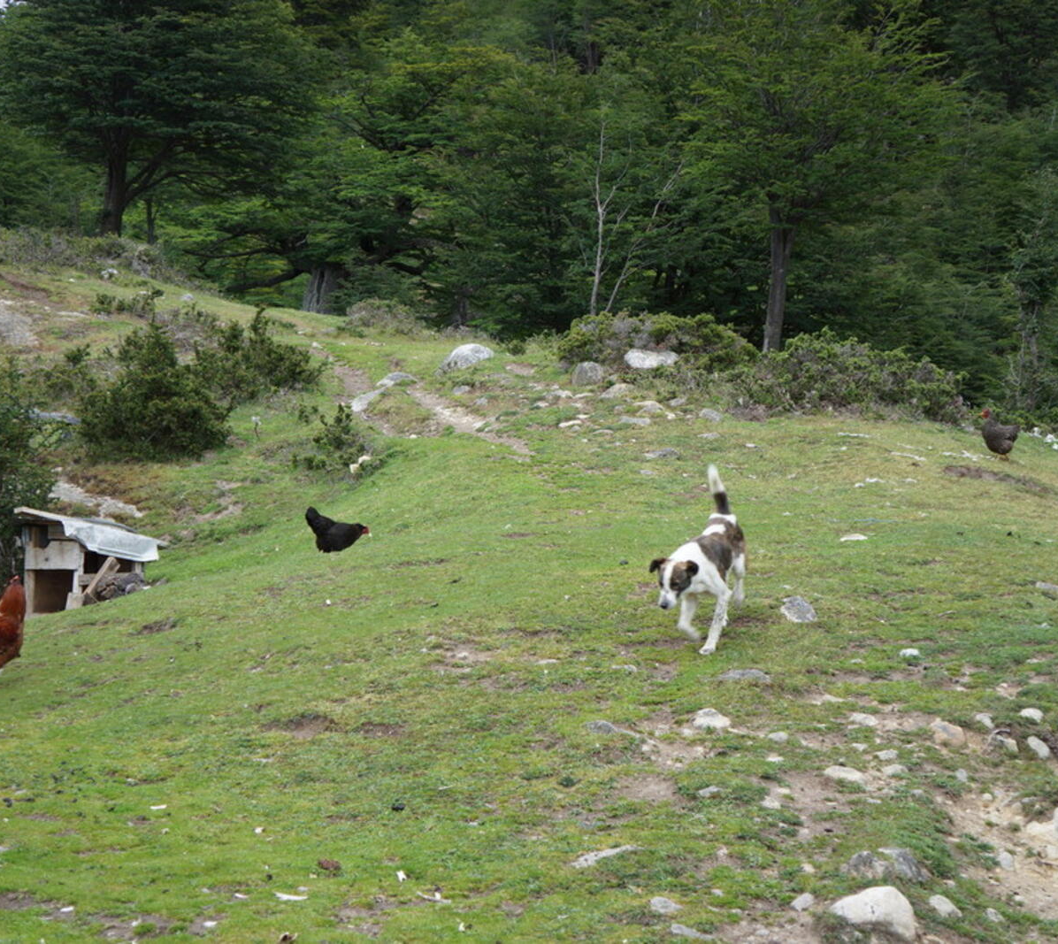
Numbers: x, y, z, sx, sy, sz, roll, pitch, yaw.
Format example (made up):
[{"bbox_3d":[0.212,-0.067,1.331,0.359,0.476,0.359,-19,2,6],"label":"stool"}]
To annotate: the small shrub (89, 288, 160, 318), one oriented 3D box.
[{"bbox_3d":[-5.802,-2.437,34.000,0.974,0.409,0.800,0,2,0],"label":"small shrub"}]

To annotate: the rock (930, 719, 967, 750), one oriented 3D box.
[{"bbox_3d":[1.443,0.899,8.100,0.125,0.085,0.100,1,4,10],"label":"rock"}]

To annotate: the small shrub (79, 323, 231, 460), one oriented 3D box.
[{"bbox_3d":[-3.332,-0.713,21.000,1.318,1.159,1.250,0,2,0],"label":"small shrub"}]

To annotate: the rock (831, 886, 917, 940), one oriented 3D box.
[{"bbox_3d":[0.876,1.123,6.000,0.220,0.115,0.180,1,4,8],"label":"rock"}]

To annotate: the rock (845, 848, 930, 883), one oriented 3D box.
[{"bbox_3d":[1.139,1.249,7.500,0.263,0.107,0.200,0,2,0],"label":"rock"}]

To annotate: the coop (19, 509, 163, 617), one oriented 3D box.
[{"bbox_3d":[-2.690,0.543,14.400,0.560,0.640,0.780,2,4,27],"label":"coop"}]

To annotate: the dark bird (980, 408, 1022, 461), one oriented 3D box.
[{"bbox_3d":[3.703,-0.295,18.500,0.350,0.420,0.200,-1,3,-18],"label":"dark bird"}]

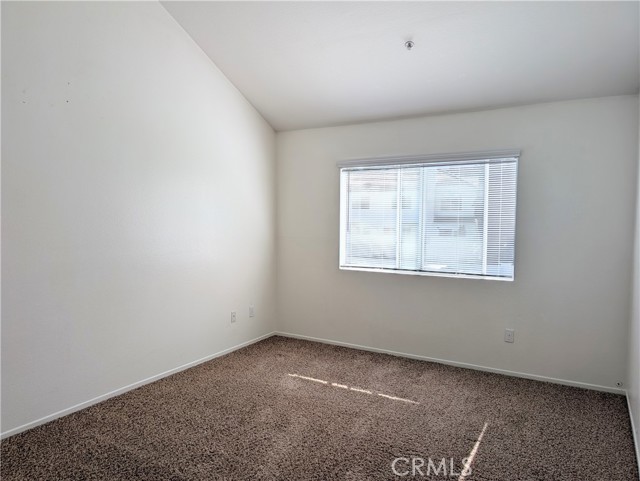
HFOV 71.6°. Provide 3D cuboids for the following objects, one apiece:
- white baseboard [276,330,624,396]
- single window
[{"bbox_3d":[0.983,1.191,4.503,3.507,0.044,0.016,2,3,30],"label":"white baseboard"},{"bbox_3d":[0.999,-0.247,4.471,1.843,1.177,0.110,2,3,30],"label":"single window"}]

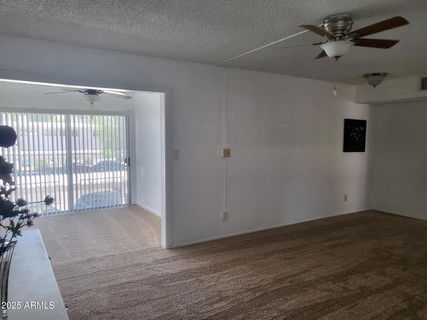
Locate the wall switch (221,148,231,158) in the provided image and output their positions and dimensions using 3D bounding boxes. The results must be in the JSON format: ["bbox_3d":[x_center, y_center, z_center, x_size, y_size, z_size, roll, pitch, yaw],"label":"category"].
[{"bbox_3d":[0.184,-0.093,4.514,0.116,0.118,0.050,-2,4,-31],"label":"wall switch"}]

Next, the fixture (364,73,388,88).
[{"bbox_3d":[2.491,-1.228,4.955,0.340,0.200,0.340,-2,5,-31],"label":"fixture"}]

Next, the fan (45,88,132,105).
[{"bbox_3d":[-1.856,-1.090,4.886,1.300,0.460,1.300,-2,5,-31],"label":"fan"}]

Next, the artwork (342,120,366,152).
[{"bbox_3d":[2.659,-0.458,6.022,0.630,0.605,0.028,-2,5,-31],"label":"artwork"}]

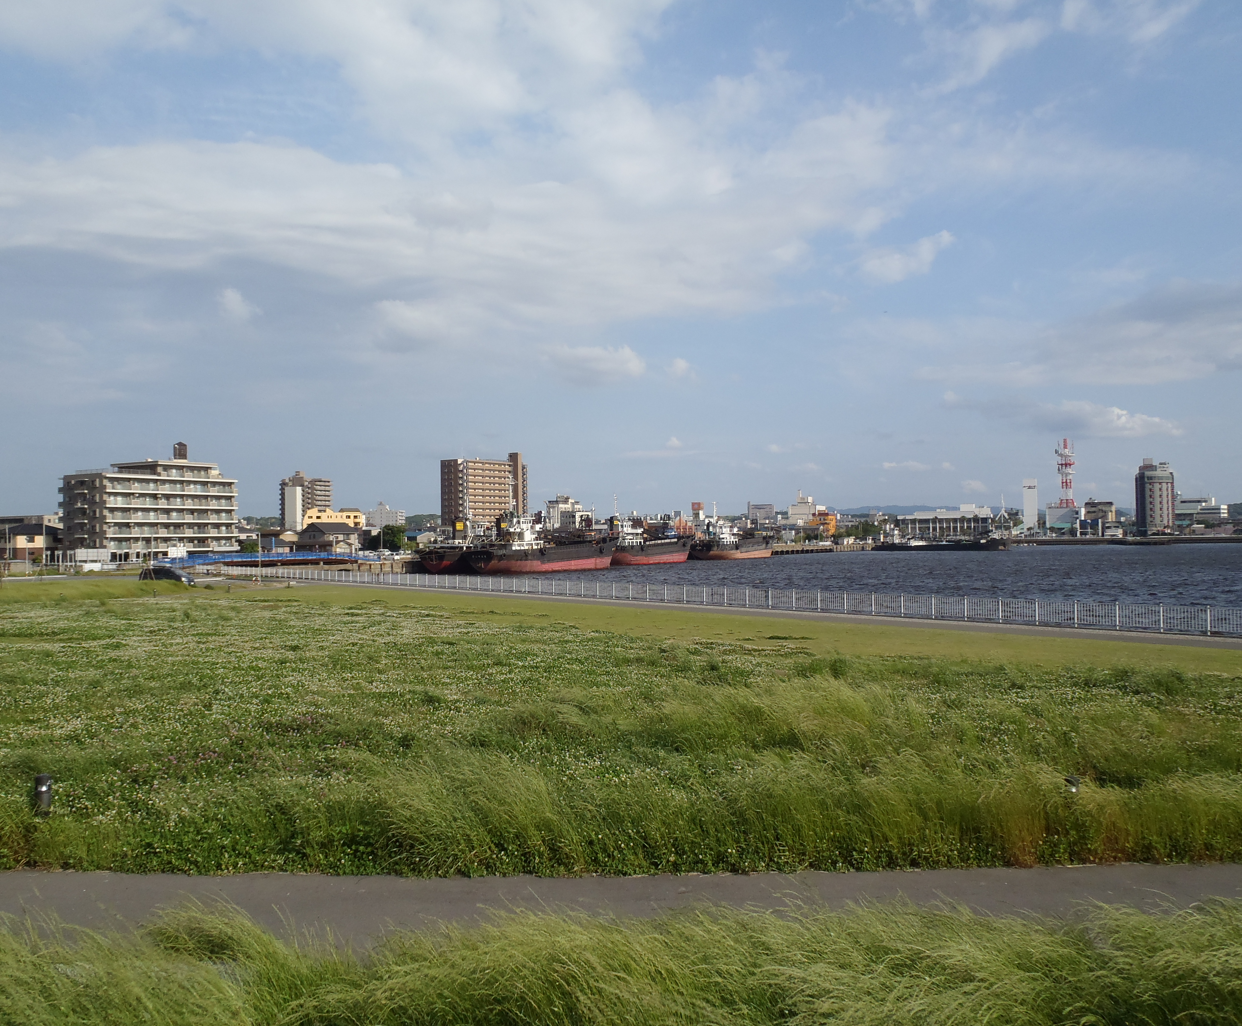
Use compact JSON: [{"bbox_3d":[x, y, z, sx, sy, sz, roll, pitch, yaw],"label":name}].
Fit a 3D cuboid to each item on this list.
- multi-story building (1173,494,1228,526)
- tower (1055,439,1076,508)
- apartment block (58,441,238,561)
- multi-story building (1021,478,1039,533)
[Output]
[{"bbox_3d":[472.780,3.300,906.710,38.000,31.890,26.000,-2,-2,36],"label":"multi-story building"},{"bbox_3d":[270.970,-24.120,675.660,9.600,42.370,9.600,-2,-2,36],"label":"tower"},{"bbox_3d":[-97.780,-2.280,230.060,16.000,25.000,30.000,-1,-1,33],"label":"apartment block"},{"bbox_3d":[233.280,-1.980,630.140,7.400,33.600,4.500,-1,-1,33],"label":"multi-story building"}]

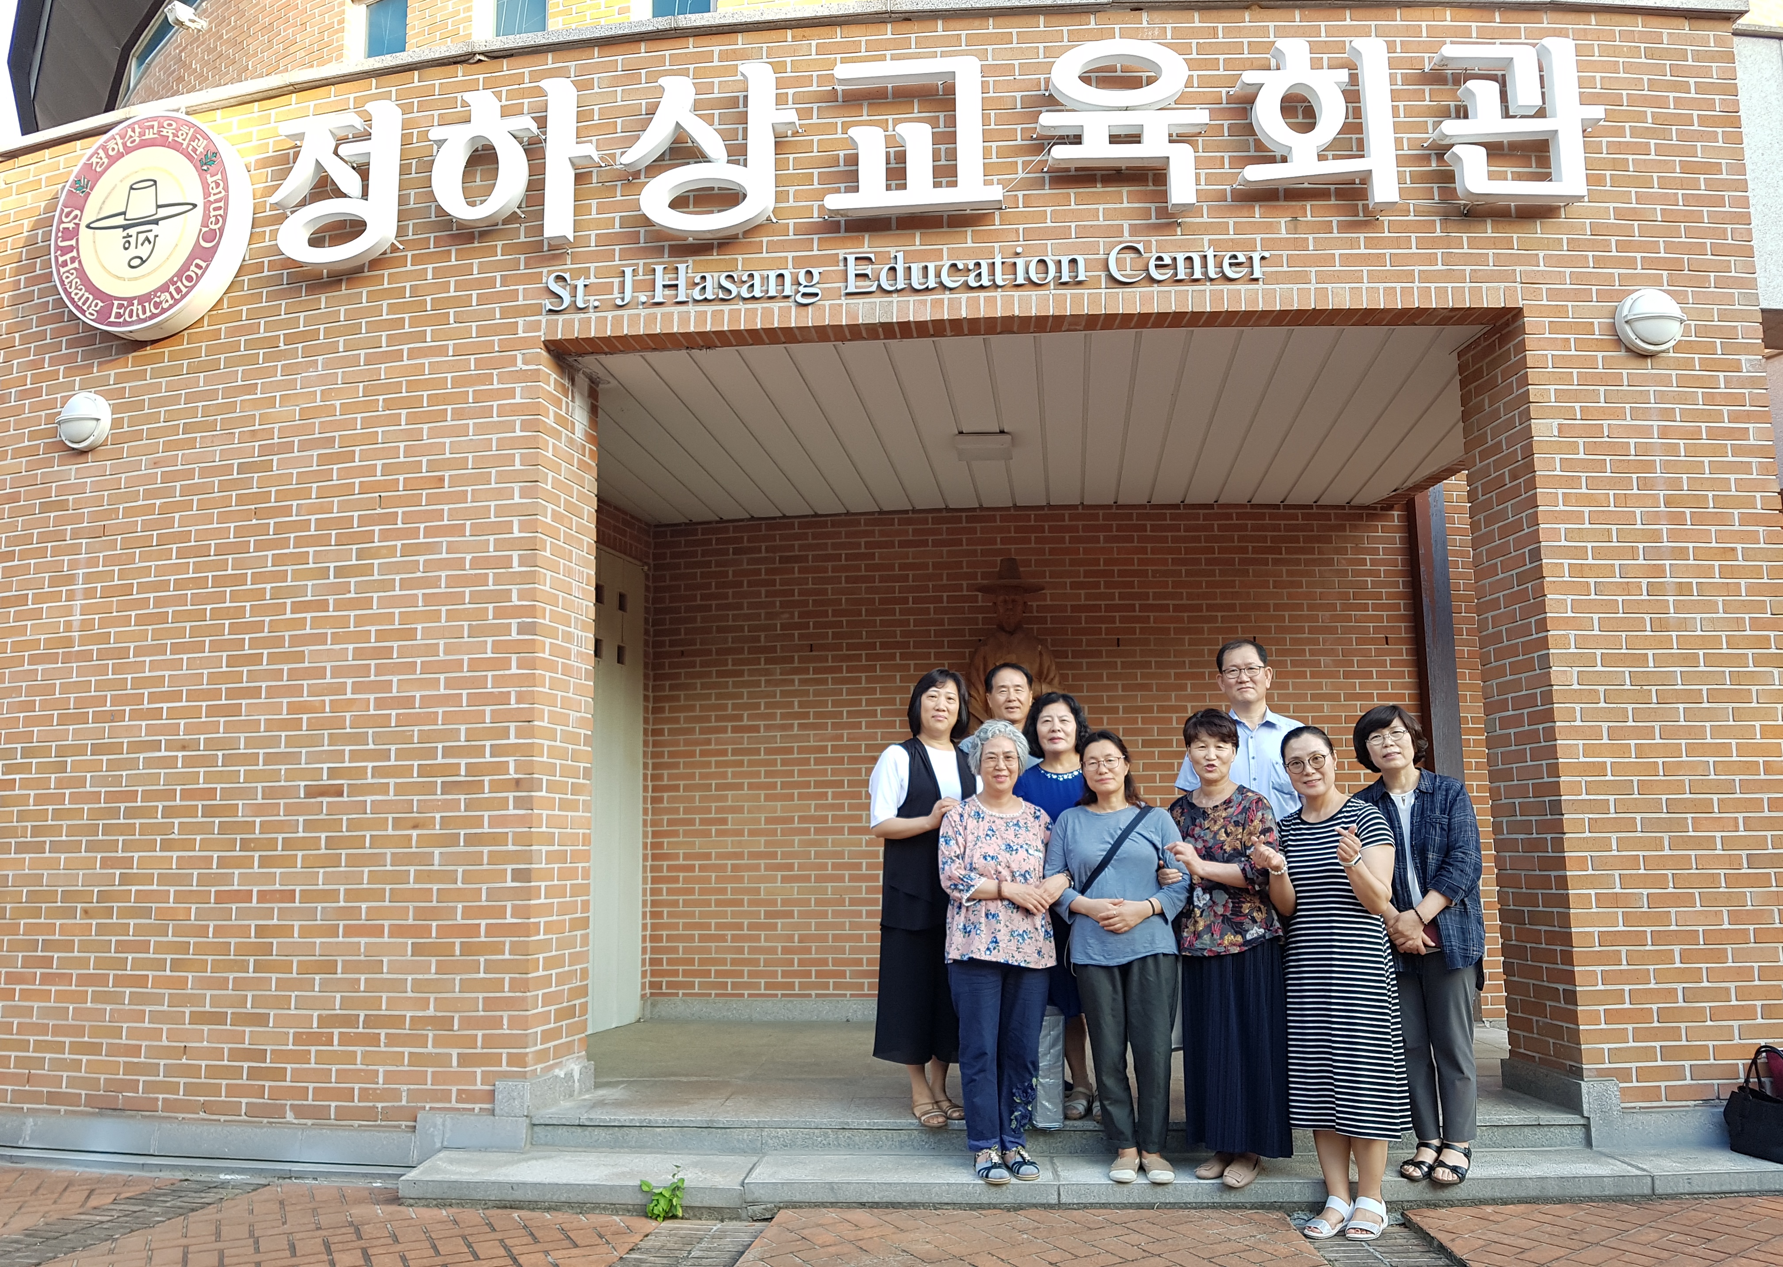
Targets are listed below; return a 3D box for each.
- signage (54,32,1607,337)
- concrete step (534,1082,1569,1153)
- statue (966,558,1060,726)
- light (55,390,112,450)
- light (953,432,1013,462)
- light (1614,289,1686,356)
[{"bbox_3d":[-0.494,-1.809,5.345,6.452,1.070,0.483,-2,-8,7],"label":"signage"},{"bbox_3d":[0.570,1.821,5.053,3.755,0.130,0.813,-1,-8,4],"label":"concrete step"},{"bbox_3d":[0.682,0.479,7.336,0.560,1.800,0.450,-1,-8,4],"label":"statue"},{"bbox_3d":[-3.498,-0.913,5.776,0.243,0.243,0.115,-4,-9,19],"label":"light"},{"bbox_3d":[0.461,-0.916,6.566,0.270,0.080,0.210,-1,-8,0],"label":"light"},{"bbox_3d":[2.890,-1.192,5.084,0.243,0.243,0.115,0,-8,-6],"label":"light"}]

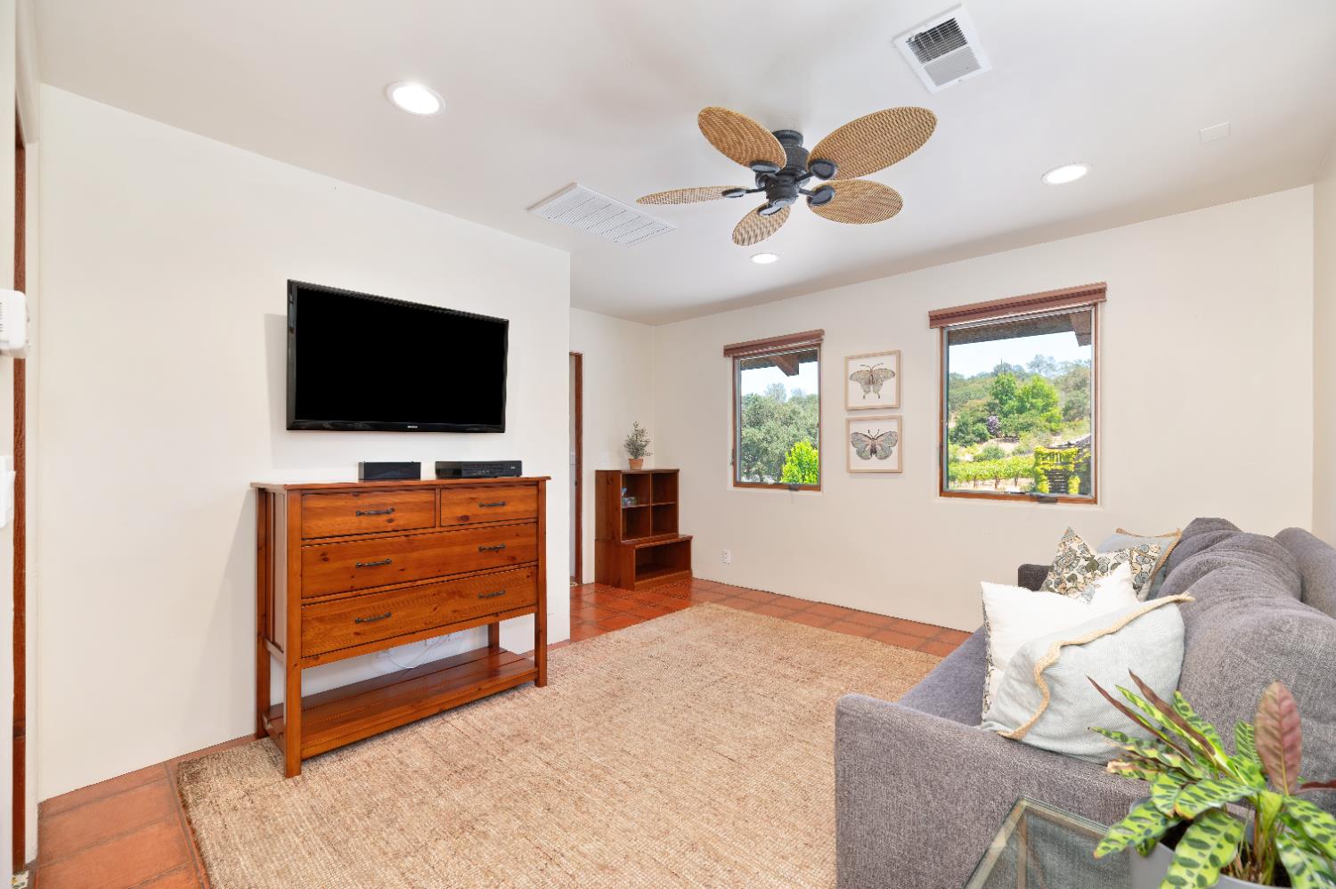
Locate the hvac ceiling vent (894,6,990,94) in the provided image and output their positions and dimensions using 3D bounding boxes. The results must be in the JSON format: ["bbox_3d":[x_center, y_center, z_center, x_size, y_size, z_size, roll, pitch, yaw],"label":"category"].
[{"bbox_3d":[0.862,-1.217,1.730,0.186,0.022,0.348,0,-1,43],"label":"hvac ceiling vent"}]

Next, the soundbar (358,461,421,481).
[{"bbox_3d":[-1.229,0.117,2.452,0.115,0.080,0.234,0,-1,43],"label":"soundbar"}]

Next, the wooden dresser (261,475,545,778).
[{"bbox_3d":[-1.158,0.689,2.578,0.462,1.061,1.156,0,-1,43],"label":"wooden dresser"}]

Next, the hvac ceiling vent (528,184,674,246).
[{"bbox_3d":[-0.340,-1.209,2.999,0.420,0.028,0.704,0,-1,43],"label":"hvac ceiling vent"}]

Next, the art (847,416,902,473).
[{"bbox_3d":[1.498,0.001,4.055,0.401,0.413,0.027,0,-1,43],"label":"art"}]

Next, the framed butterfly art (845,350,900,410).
[{"bbox_3d":[1.494,-0.462,4.063,0.397,0.407,0.027,0,-1,43],"label":"framed butterfly art"}]

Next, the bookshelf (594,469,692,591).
[{"bbox_3d":[-0.210,0.739,5.123,0.520,1.019,0.732,0,-1,43],"label":"bookshelf"}]

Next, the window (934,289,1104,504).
[{"bbox_3d":[2.129,-0.274,3.455,0.926,1.251,0.121,0,-1,43],"label":"window"}]

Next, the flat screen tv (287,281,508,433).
[{"bbox_3d":[-1.249,-0.372,2.703,0.073,0.623,1.009,5,3,43],"label":"flat screen tv"}]

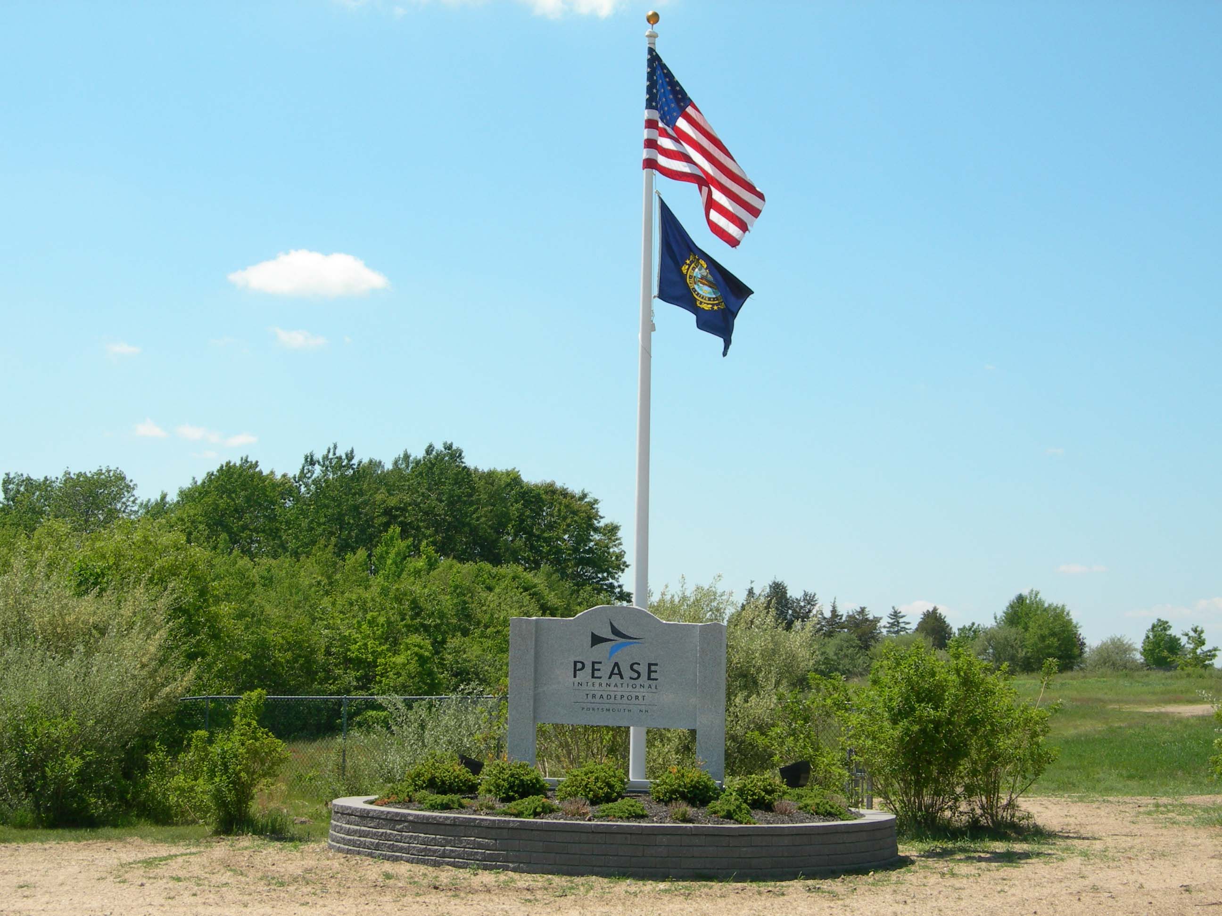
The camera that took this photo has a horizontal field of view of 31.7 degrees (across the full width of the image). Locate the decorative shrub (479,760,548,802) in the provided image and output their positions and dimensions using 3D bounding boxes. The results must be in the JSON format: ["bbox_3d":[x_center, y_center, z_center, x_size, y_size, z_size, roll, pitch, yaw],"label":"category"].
[{"bbox_3d":[-0.940,3.099,20.682,0.660,0.394,0.627,1,-6,0],"label":"decorative shrub"}]

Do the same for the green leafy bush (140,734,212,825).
[{"bbox_3d":[-5.054,3.731,25.028,0.821,1.039,0.821,1,-6,0],"label":"green leafy bush"}]

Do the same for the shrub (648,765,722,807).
[{"bbox_3d":[0.773,3.401,22.365,0.750,0.430,0.700,1,-6,0],"label":"shrub"}]

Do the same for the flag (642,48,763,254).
[{"bbox_3d":[1.074,-3.585,24.840,1.420,2.380,0.450,1,-6,0],"label":"flag"}]

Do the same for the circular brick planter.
[{"bbox_3d":[0.036,3.786,21.715,5.700,0.510,5.700,1,-6,0],"label":"circular brick planter"}]

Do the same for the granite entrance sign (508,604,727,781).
[{"bbox_3d":[0.068,2.611,23.606,2.420,1.980,0.270,0,-6,9],"label":"granite entrance sign"}]

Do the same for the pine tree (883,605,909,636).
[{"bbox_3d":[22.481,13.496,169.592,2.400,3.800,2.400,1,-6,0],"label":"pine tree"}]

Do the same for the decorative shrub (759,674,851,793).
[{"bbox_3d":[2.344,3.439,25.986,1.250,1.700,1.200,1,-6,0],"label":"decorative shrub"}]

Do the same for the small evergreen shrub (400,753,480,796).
[{"bbox_3d":[-1.671,3.117,21.181,0.779,0.403,0.701,1,-6,0],"label":"small evergreen shrub"}]

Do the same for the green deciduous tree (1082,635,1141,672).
[{"bbox_3d":[30.127,11.775,129.560,3.600,2.250,3.300,1,-6,0],"label":"green deciduous tree"}]

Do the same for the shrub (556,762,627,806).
[{"bbox_3d":[-0.186,3.104,20.532,0.674,0.409,0.640,1,-6,0],"label":"shrub"}]

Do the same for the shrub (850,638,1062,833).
[{"bbox_3d":[4.423,3.629,27.982,2.750,2.480,2.300,1,-6,0],"label":"shrub"}]

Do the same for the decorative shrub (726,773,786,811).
[{"bbox_3d":[1.384,3.204,20.676,0.596,0.349,0.596,1,-6,0],"label":"decorative shrub"}]

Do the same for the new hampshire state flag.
[{"bbox_3d":[1.078,-2.090,24.677,1.120,1.850,0.400,1,-6,0],"label":"new hampshire state flag"}]

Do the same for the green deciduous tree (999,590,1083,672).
[{"bbox_3d":[23.887,9.634,119.732,4.724,4.565,4.488,1,-6,0],"label":"green deciduous tree"}]

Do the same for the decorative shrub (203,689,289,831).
[{"bbox_3d":[-4.108,3.406,24.261,0.957,1.595,0.909,1,-6,0],"label":"decorative shrub"}]

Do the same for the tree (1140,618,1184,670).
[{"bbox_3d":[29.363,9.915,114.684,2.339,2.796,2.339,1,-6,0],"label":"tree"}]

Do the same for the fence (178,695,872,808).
[{"bbox_3d":[-1.864,4.129,29.611,12.260,1.700,0.100,-3,-8,36],"label":"fence"}]

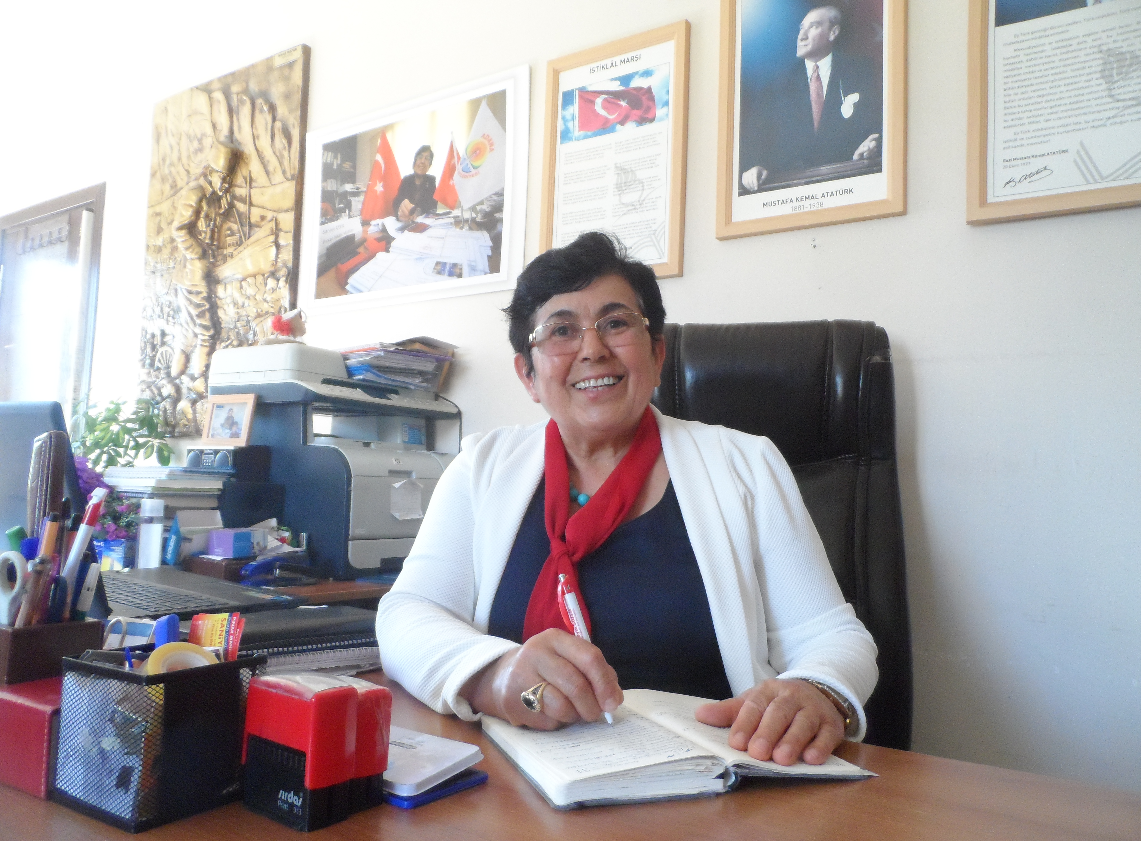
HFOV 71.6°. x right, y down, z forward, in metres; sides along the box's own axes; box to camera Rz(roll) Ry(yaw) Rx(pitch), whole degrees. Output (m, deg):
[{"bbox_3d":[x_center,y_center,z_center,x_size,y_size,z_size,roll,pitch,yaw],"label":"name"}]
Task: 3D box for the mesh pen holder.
[{"bbox_3d":[-0.318,0.237,0.622,0.115,0.102,0.104,0,-4,33],"label":"mesh pen holder"}]

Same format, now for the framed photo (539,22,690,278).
[{"bbox_3d":[0.104,-0.631,1.950,0.406,0.605,0.022,0,-4,33],"label":"framed photo"}]

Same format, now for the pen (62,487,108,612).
[{"bbox_3d":[-0.419,0.126,0.666,0.012,0.148,0.015,24,5,29],"label":"pen"}]

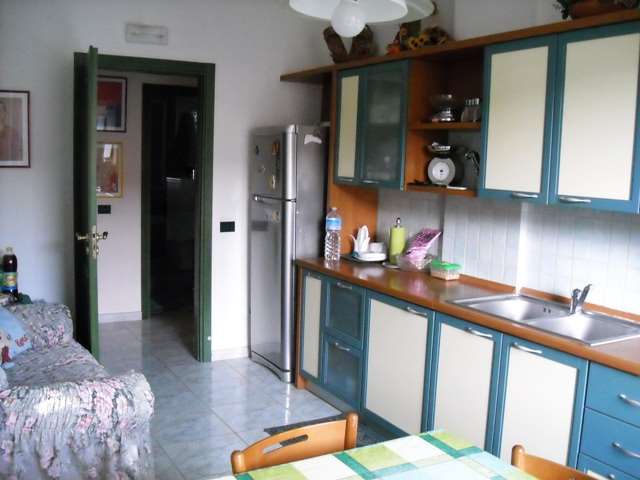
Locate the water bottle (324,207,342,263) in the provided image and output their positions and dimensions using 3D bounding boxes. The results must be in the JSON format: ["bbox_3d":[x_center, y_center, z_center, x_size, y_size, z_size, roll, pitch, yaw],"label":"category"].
[{"bbox_3d":[0.095,-0.041,4.315,0.098,0.350,0.098,-3,9,-31],"label":"water bottle"}]

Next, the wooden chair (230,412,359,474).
[{"bbox_3d":[0.073,0.967,1.682,0.440,0.850,0.470,-5,10,-41],"label":"wooden chair"}]

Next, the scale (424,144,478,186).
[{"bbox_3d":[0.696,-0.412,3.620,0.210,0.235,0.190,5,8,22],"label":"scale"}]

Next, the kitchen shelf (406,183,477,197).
[{"bbox_3d":[0.781,-0.270,3.553,0.336,0.030,0.578,-3,9,-31],"label":"kitchen shelf"}]

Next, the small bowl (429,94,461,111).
[{"bbox_3d":[0.701,-0.774,3.644,0.172,0.072,0.172,2,7,0],"label":"small bowl"}]

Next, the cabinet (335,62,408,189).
[{"bbox_3d":[0.440,-0.699,4.062,0.352,0.731,0.736,-3,9,-31],"label":"cabinet"}]

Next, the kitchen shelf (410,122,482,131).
[{"bbox_3d":[0.792,-0.603,3.510,0.336,0.030,0.578,-3,9,-31],"label":"kitchen shelf"}]

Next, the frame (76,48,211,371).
[{"bbox_3d":[-1.264,-0.167,4.723,0.948,2.224,0.160,-1,8,-20],"label":"frame"}]

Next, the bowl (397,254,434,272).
[{"bbox_3d":[0.601,0.143,4.055,0.225,0.090,0.225,-3,9,-31],"label":"bowl"}]

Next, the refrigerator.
[{"bbox_3d":[-0.117,0.079,4.832,0.620,1.780,0.640,-3,9,-31],"label":"refrigerator"}]

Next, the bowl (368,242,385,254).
[{"bbox_3d":[0.388,0.056,4.430,0.100,0.065,0.100,2,7,0],"label":"bowl"}]

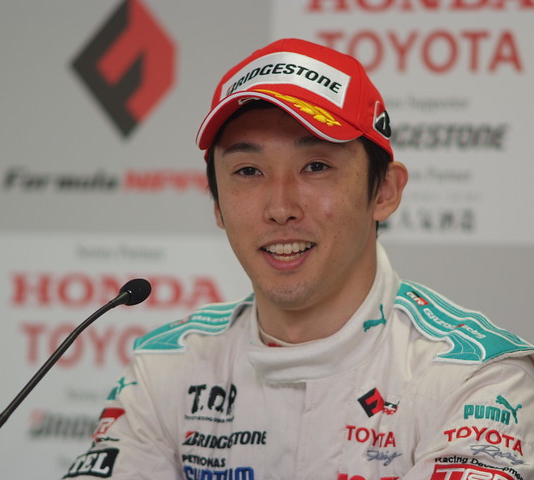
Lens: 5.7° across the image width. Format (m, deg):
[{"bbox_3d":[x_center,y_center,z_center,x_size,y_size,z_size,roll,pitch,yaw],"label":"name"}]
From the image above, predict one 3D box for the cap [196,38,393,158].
[{"bbox_3d":[0.023,-0.127,4.890,0.170,0.125,0.260,-3,-9,15],"label":"cap"}]

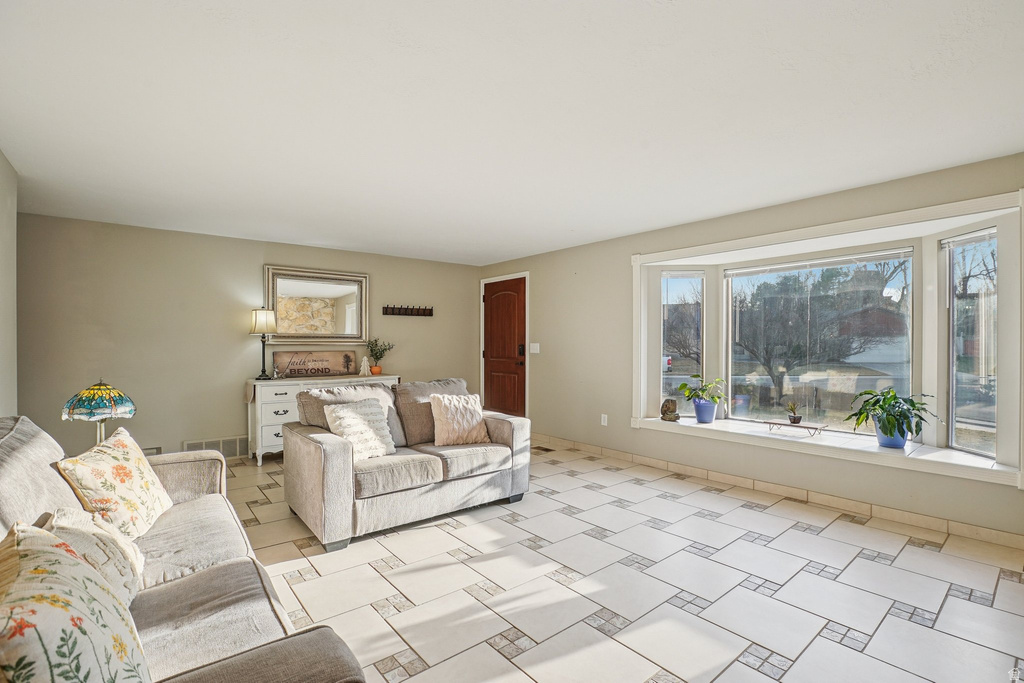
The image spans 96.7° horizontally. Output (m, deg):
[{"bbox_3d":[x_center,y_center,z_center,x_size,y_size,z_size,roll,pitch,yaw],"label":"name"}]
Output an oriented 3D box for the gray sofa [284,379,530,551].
[{"bbox_3d":[-0.780,0.780,3.540,1.570,0.940,0.940,0,0,-38],"label":"gray sofa"}]

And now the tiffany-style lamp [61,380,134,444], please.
[{"bbox_3d":[-2.484,0.450,2.750,0.340,0.480,0.340,0,0,-36],"label":"tiffany-style lamp"}]

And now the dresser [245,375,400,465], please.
[{"bbox_3d":[-2.063,0.828,5.102,1.540,0.845,0.460,0,0,-36],"label":"dresser"}]

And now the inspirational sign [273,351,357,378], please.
[{"bbox_3d":[-2.223,0.255,5.196,0.897,0.285,0.035,0,-6,-36],"label":"inspirational sign"}]

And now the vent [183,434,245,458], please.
[{"bbox_3d":[-2.989,1.110,4.690,0.650,0.240,0.025,0,0,-36],"label":"vent"}]

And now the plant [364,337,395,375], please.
[{"bbox_3d":[-1.587,0.171,5.470,0.310,0.430,0.290,0,0,-36],"label":"plant"}]

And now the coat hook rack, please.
[{"bbox_3d":[-1.326,-0.403,5.878,0.700,0.140,0.060,0,0,-36],"label":"coat hook rack"}]

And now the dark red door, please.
[{"bbox_3d":[-0.105,0.210,6.200,0.050,2.050,0.890,0,0,-41],"label":"dark red door"}]

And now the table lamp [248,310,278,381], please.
[{"bbox_3d":[-2.593,0.020,4.730,0.275,0.755,0.275,0,0,-36],"label":"table lamp"}]

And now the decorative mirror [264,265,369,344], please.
[{"bbox_3d":[-2.210,-0.395,5.236,1.132,0.860,0.060,0,0,-36],"label":"decorative mirror"}]

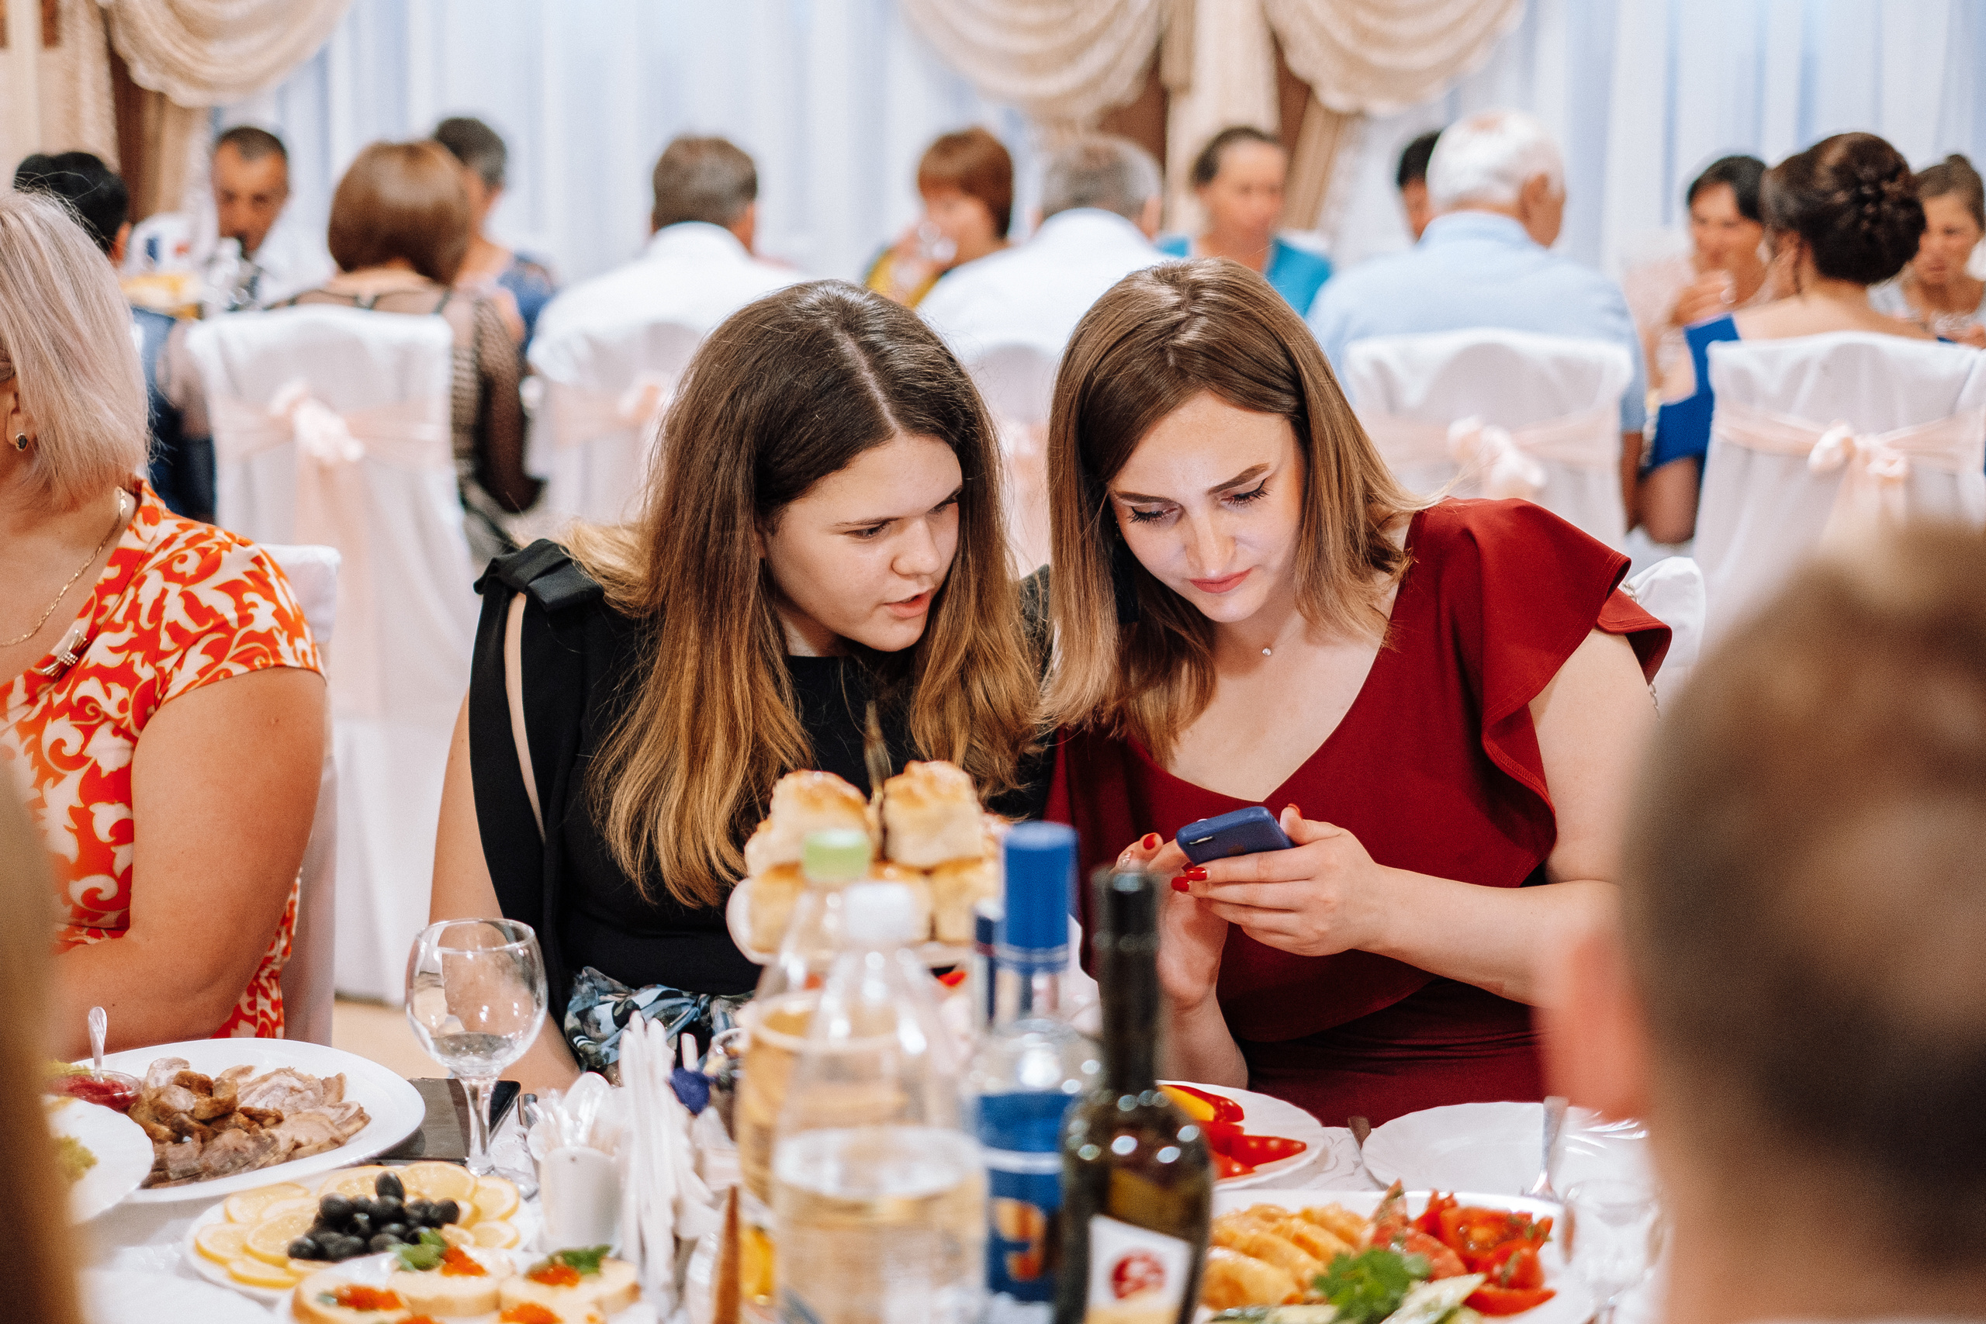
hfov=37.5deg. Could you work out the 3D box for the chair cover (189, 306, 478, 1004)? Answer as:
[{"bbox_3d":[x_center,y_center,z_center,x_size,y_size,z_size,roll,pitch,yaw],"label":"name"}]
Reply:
[{"bbox_3d":[-0.920,-0.030,4.481,0.430,1.010,0.520,2,12,8],"label":"chair cover"}]

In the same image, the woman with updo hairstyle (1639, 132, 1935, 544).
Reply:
[{"bbox_3d":[1.196,-0.132,4.421,0.480,1.260,0.750,1,12,3],"label":"woman with updo hairstyle"}]

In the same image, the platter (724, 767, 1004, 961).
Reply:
[{"bbox_3d":[-0.064,0.103,1.570,0.162,0.100,0.162,1,12,0],"label":"platter"}]

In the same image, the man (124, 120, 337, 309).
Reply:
[{"bbox_3d":[-1.430,-0.381,5.662,0.500,1.290,0.700,-1,12,-3],"label":"man"}]

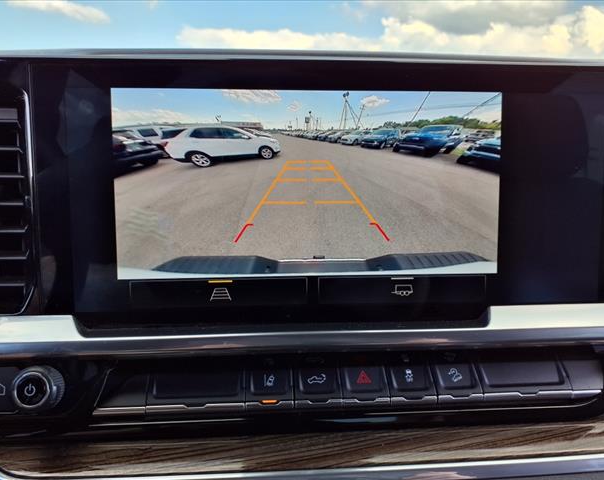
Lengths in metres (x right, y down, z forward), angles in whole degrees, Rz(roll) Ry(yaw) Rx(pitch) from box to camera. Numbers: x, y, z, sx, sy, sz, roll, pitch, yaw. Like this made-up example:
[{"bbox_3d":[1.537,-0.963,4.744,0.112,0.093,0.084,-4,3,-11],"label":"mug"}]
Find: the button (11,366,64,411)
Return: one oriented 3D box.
[{"bbox_3d":[-0.149,0.084,0.281,0.025,0.025,0.014,-1,-9,-4],"label":"button"}]

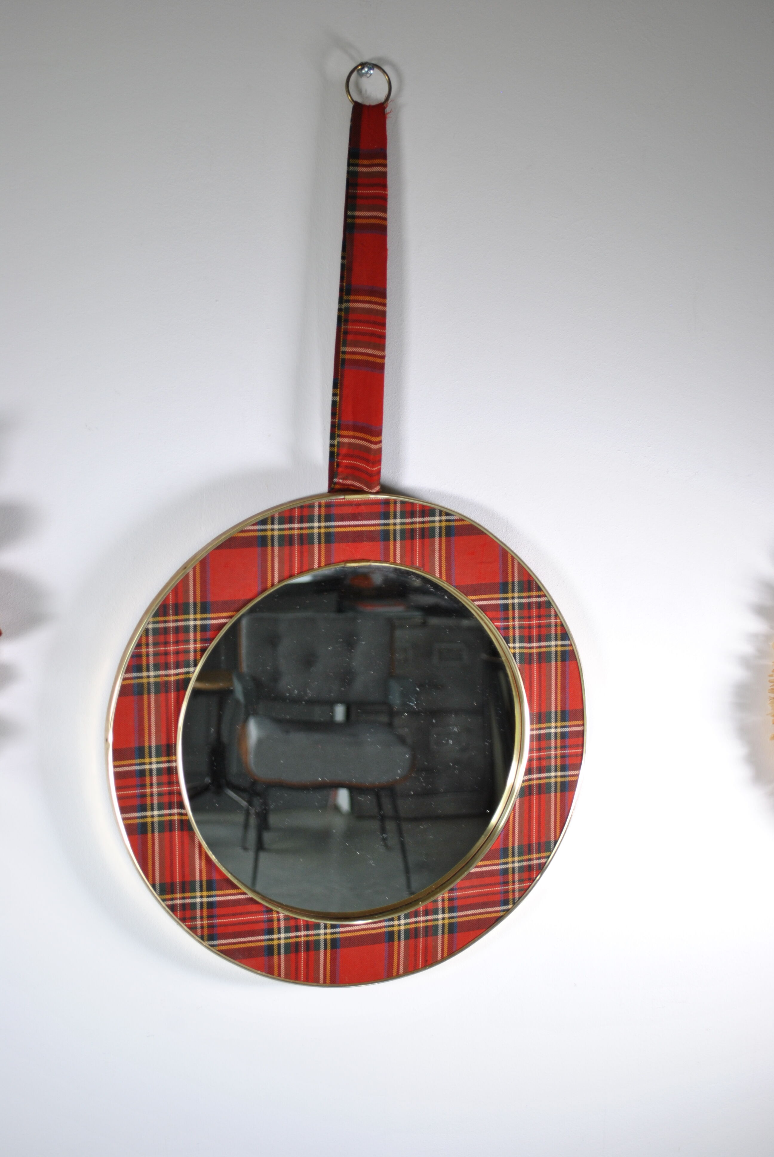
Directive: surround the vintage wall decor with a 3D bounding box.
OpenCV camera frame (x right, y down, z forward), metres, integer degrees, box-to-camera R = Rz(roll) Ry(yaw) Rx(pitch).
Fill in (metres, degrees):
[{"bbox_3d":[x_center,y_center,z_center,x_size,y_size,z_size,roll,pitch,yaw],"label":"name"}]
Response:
[{"bbox_3d":[-0.018,-0.026,1.083,0.295,0.541,0.028,-1,6,-18],"label":"vintage wall decor"}]

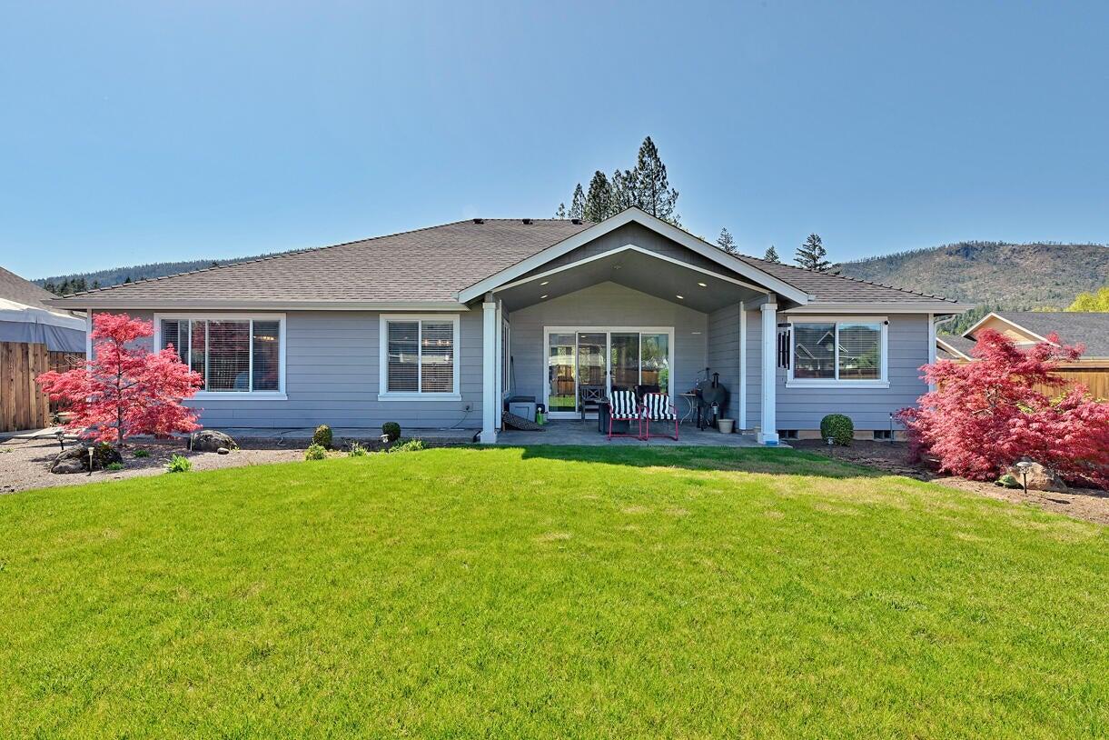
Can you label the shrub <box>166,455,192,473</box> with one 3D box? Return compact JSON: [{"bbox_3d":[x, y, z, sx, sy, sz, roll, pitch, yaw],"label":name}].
[{"bbox_3d":[-4.710,1.165,6.950,0.280,0.210,0.280,0,0,0],"label":"shrub"}]

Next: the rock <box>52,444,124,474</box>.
[{"bbox_3d":[-5.980,1.100,7.100,0.770,0.340,0.620,0,0,-30],"label":"rock"}]

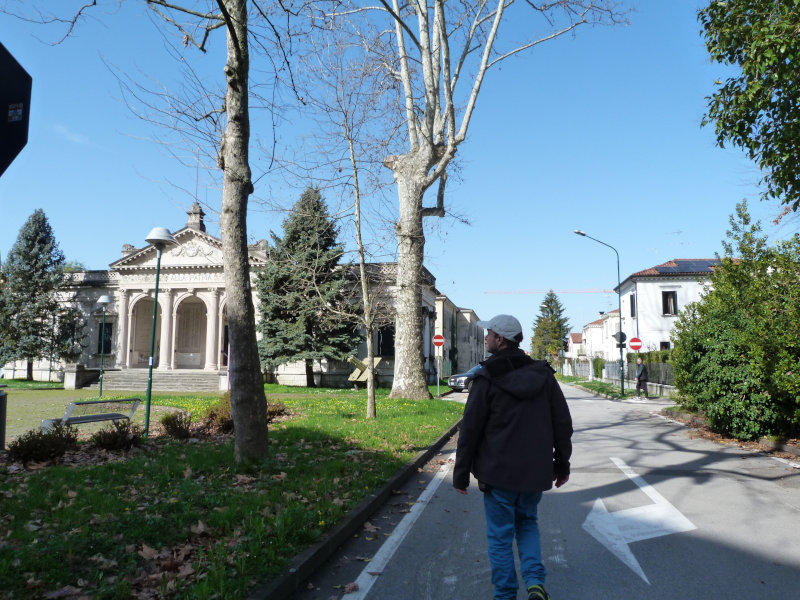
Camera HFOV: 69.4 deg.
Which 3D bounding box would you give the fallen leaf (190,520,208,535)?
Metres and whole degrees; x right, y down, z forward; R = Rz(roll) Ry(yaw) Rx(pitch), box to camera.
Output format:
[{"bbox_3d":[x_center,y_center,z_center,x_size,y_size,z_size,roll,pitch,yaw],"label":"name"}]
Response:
[{"bbox_3d":[-1.700,1.937,4.898,0.135,0.060,0.115,2,-6,-18],"label":"fallen leaf"}]

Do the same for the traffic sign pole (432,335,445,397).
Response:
[{"bbox_3d":[1.786,3.011,26.493,0.580,2.884,0.100,0,-6,7],"label":"traffic sign pole"}]

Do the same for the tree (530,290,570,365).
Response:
[{"bbox_3d":[29.548,5.919,112.031,7.600,15.641,7.600,-1,-6,15],"label":"tree"}]

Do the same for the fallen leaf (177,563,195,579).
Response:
[{"bbox_3d":[-1.446,1.830,3.895,0.110,0.050,0.110,3,-7,-19],"label":"fallen leaf"}]

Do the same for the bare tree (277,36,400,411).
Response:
[{"bbox_3d":[-1.837,-2.559,17.017,3.700,11.781,3.600,0,-6,0],"label":"bare tree"}]

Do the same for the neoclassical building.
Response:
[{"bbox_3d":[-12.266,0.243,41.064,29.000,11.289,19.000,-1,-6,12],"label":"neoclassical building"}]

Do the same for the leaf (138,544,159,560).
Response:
[{"bbox_3d":[-1.852,1.867,4.255,0.130,0.060,0.115,3,-7,-22],"label":"leaf"}]

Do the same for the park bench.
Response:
[{"bbox_3d":[-5.794,2.305,10.912,0.700,0.830,1.450,-3,-7,30],"label":"park bench"}]

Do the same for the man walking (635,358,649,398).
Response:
[{"bbox_3d":[10.085,3.304,24.210,0.550,1.750,0.460,1,-6,-3],"label":"man walking"}]

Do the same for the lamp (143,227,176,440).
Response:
[{"bbox_3d":[-5.091,0.622,11.915,0.580,4.361,0.580,4,-7,-25],"label":"lamp"}]

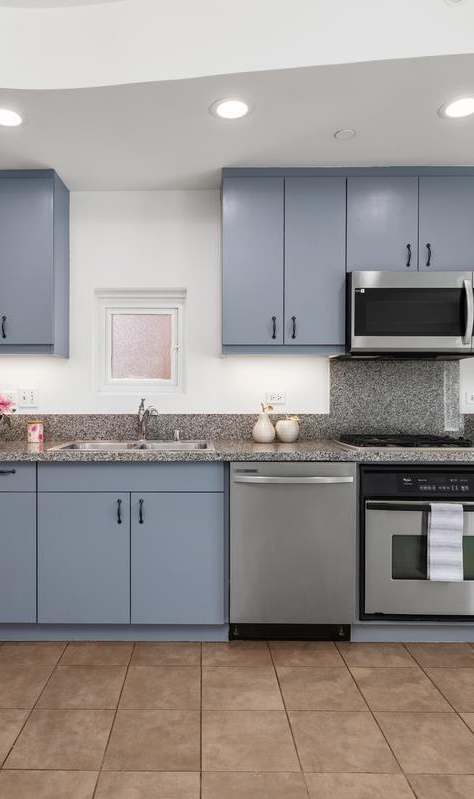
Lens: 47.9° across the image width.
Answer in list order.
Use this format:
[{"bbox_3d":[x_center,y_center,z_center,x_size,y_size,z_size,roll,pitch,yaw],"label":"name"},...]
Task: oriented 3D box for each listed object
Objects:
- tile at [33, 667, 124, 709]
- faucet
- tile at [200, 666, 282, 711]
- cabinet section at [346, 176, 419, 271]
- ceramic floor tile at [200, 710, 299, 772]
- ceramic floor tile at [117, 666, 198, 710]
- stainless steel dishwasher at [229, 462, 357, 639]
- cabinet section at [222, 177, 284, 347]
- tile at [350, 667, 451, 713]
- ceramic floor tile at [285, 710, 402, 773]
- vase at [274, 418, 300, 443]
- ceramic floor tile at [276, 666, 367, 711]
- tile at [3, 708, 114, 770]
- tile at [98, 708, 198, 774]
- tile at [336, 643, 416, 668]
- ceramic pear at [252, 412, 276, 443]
[{"bbox_3d":[-0.630,1.200,2.222,0.324,0.012,0.333,0,0,-1],"label":"tile"},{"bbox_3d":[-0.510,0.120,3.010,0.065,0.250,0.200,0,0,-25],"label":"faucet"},{"bbox_3d":[0.018,1.199,2.210,0.324,0.012,0.333,0,0,-1],"label":"tile"},{"bbox_3d":[0.760,-0.921,2.940,0.377,0.497,0.300,0,1,-1],"label":"cabinet section"},{"bbox_3d":[0.038,1.201,1.877,0.324,0.012,0.333,0,0,-1],"label":"ceramic floor tile"},{"bbox_3d":[-0.306,1.184,2.187,0.318,0.012,0.318,0,0,0],"label":"ceramic floor tile"},{"bbox_3d":[0.257,0.724,2.790,0.596,0.869,0.600,0,1,-1],"label":"stainless steel dishwasher"},{"bbox_3d":[0.083,-0.729,2.945,0.327,0.881,0.300,0,1,-1],"label":"cabinet section"},{"bbox_3d":[0.661,1.185,2.178,0.321,0.010,0.324,0,1,-2],"label":"tile"},{"bbox_3d":[0.357,1.186,1.850,0.322,0.010,0.326,0,0,-1],"label":"ceramic floor tile"},{"bbox_3d":[0.286,0.179,3.080,0.139,0.138,0.139,0,0,-1],"label":"vase"},{"bbox_3d":[0.336,1.185,2.180,0.322,0.010,0.326,0,0,-1],"label":"ceramic floor tile"},{"bbox_3d":[-0.610,1.201,1.889,0.324,0.012,0.333,0,0,-1],"label":"tile"},{"bbox_3d":[-0.284,1.189,1.866,0.320,0.010,0.325,0,1,-2],"label":"tile"},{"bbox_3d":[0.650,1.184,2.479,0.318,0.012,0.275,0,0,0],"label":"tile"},{"bbox_3d":[0.155,0.159,3.080,0.132,0.178,0.132,0,0,-1],"label":"ceramic pear"}]

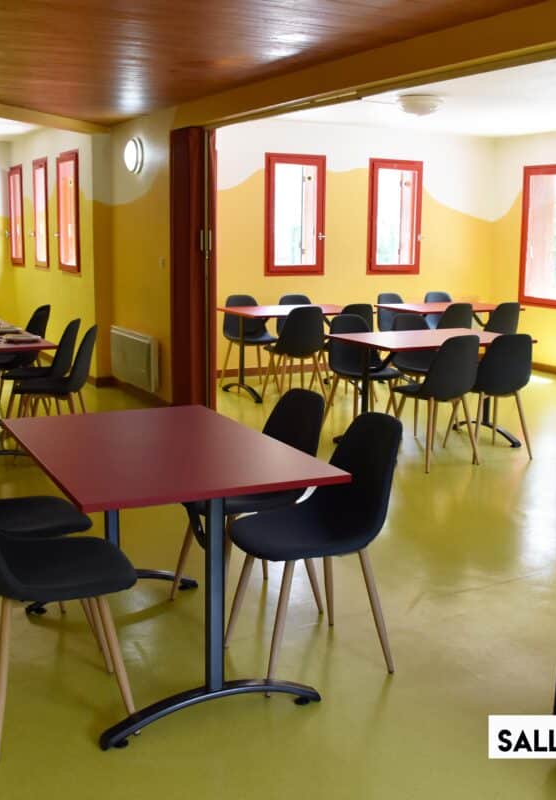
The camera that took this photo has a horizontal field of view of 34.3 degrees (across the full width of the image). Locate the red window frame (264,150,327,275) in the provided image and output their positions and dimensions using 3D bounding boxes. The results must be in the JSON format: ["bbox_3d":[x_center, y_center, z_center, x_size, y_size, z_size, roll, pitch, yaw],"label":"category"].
[{"bbox_3d":[0.181,-1.829,8.923,0.690,1.190,0.080,-5,12,-28],"label":"red window frame"}]

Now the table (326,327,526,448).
[{"bbox_3d":[1.055,-0.057,6.313,1.200,0.760,0.800,-5,12,-28],"label":"table"}]

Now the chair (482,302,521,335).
[{"bbox_3d":[1.992,-0.494,8.481,0.440,0.850,0.520,-5,12,-29],"label":"chair"}]

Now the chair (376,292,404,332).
[{"bbox_3d":[1.209,-0.611,8.839,0.450,0.845,0.530,-5,12,-28],"label":"chair"}]

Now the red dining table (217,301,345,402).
[{"bbox_3d":[0.146,-0.446,8.328,1.200,0.760,0.800,-5,12,-27],"label":"red dining table"}]

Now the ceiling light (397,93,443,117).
[{"bbox_3d":[1.139,-2.329,7.162,0.380,0.150,0.380,1,11,0],"label":"ceiling light"}]

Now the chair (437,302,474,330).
[{"bbox_3d":[1.532,-0.482,8.383,0.440,0.850,0.520,-5,12,-29],"label":"chair"}]

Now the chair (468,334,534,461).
[{"bbox_3d":[1.390,-0.054,5.916,0.450,0.845,0.530,-2,11,-16],"label":"chair"}]

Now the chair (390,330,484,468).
[{"bbox_3d":[1.014,-0.016,5.792,0.450,0.855,0.555,-5,12,-29],"label":"chair"}]

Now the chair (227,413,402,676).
[{"bbox_3d":[0.111,0.473,3.023,0.555,0.855,0.450,-4,11,-26],"label":"chair"}]

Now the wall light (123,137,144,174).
[{"bbox_3d":[-1.234,-2.074,7.617,0.110,0.325,0.325,-5,12,-28],"label":"wall light"}]

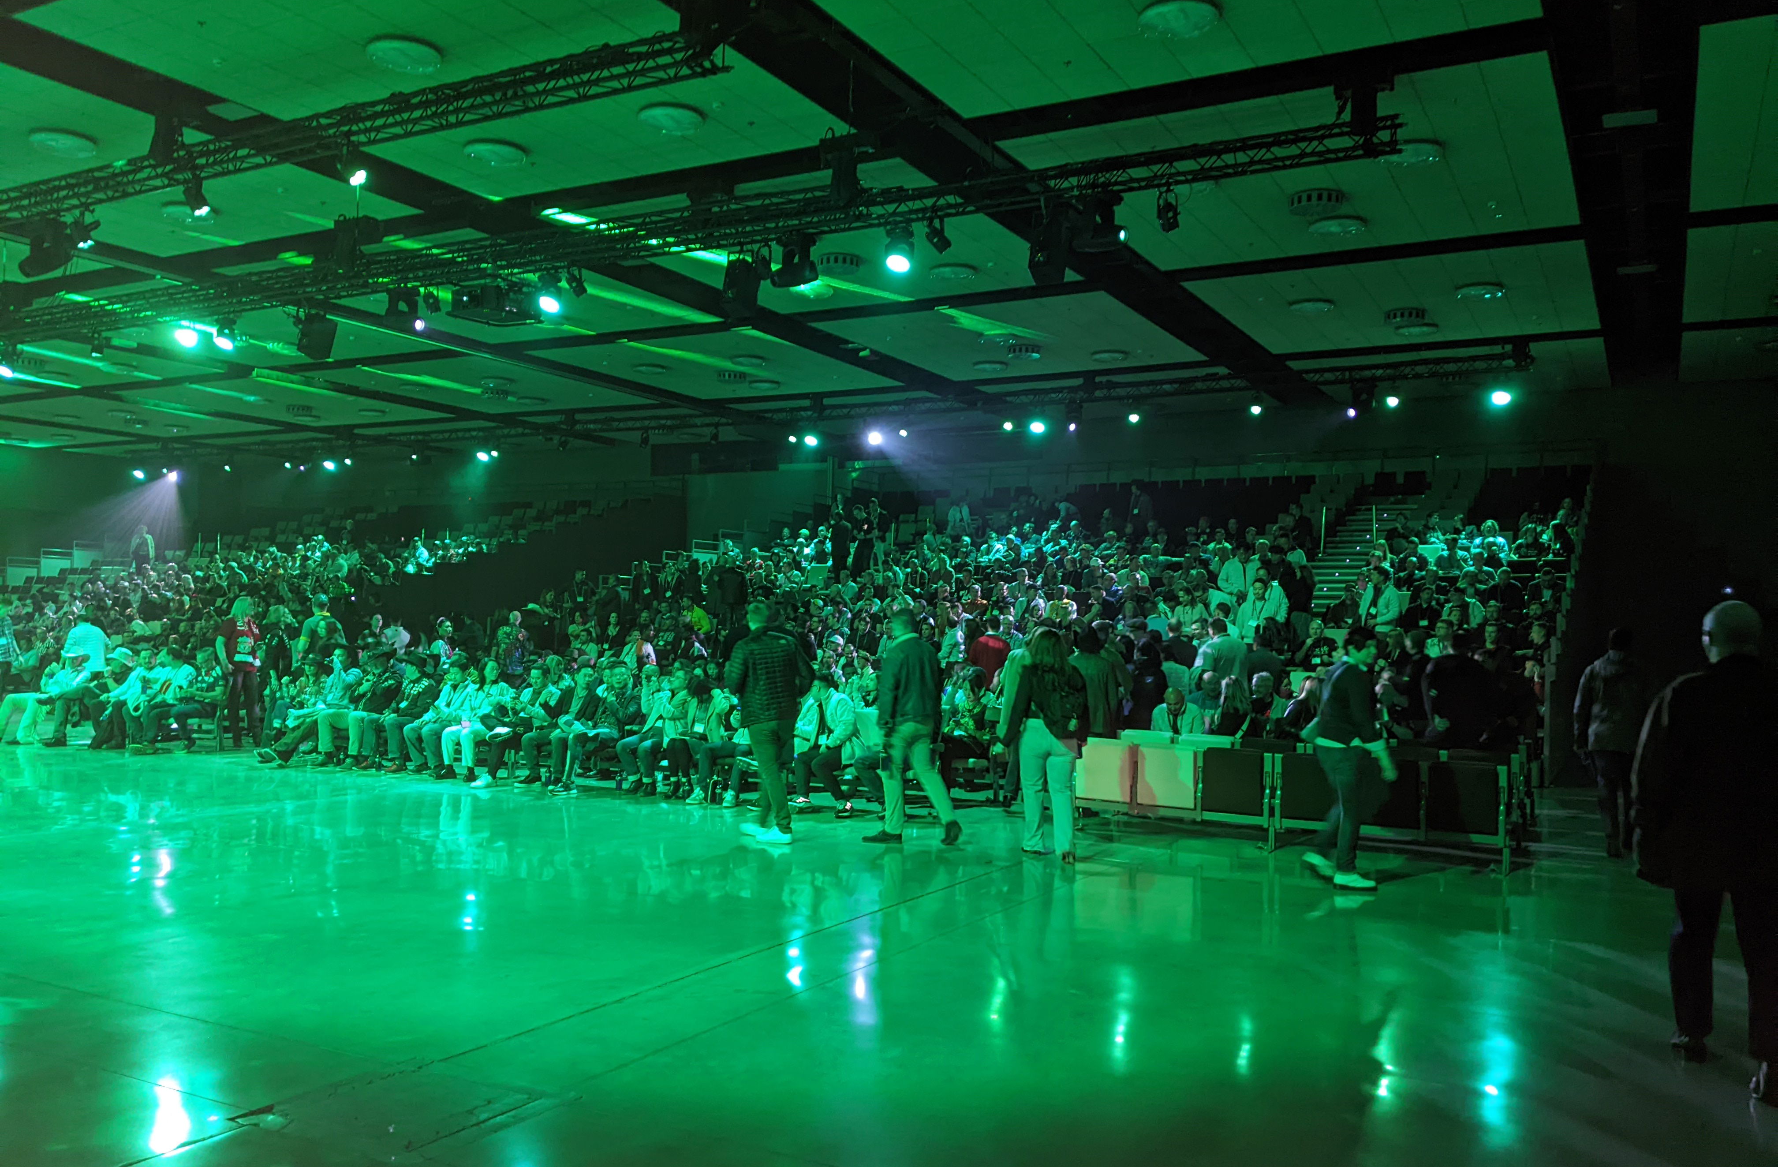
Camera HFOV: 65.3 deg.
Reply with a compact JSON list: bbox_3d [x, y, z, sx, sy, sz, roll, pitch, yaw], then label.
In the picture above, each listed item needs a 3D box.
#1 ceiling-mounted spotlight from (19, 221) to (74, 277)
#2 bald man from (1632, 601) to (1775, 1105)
[{"bbox_3d":[-9.514,-3.770,15.664,0.520,0.560,0.400,3,-2,-21],"label":"ceiling-mounted spotlight"},{"bbox_3d":[3.129,0.963,5.251,0.620,1.800,0.460,1,-2,19],"label":"bald man"}]

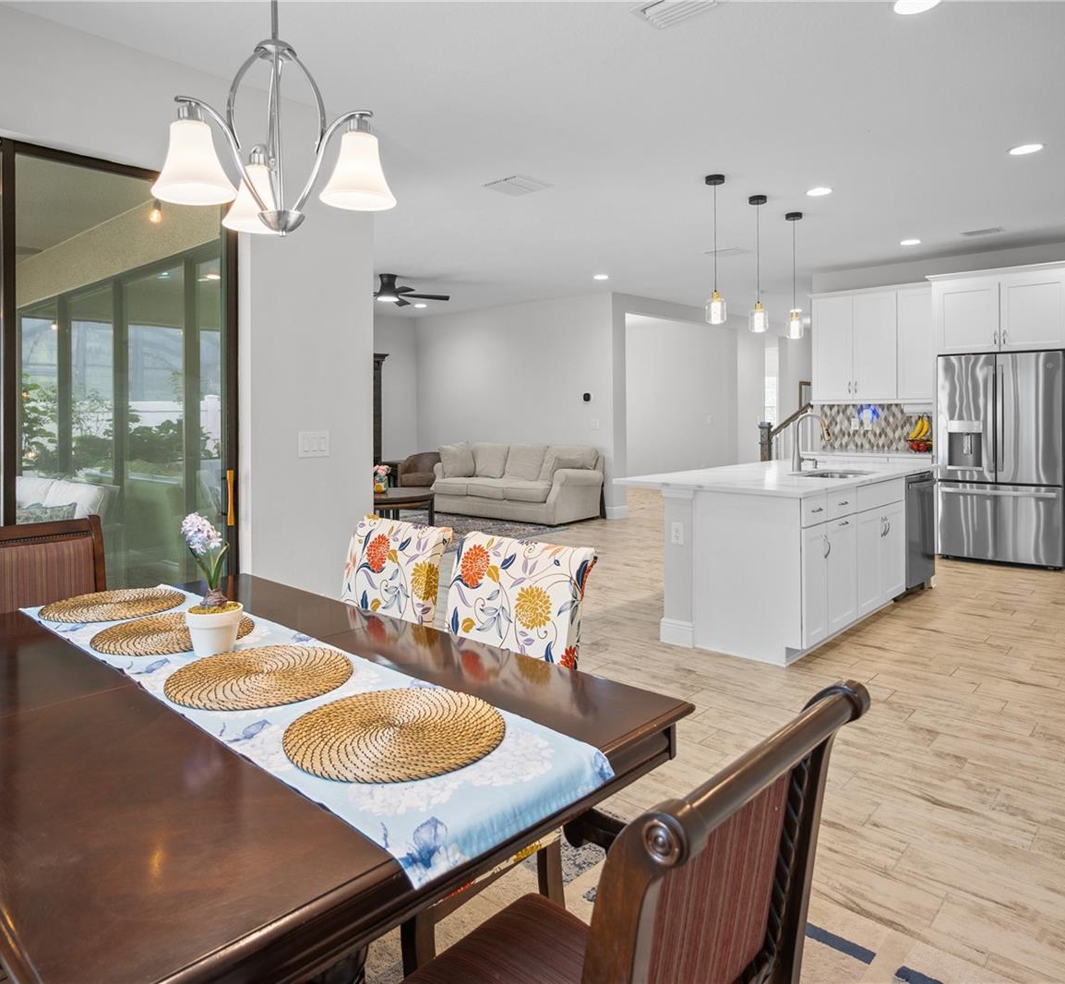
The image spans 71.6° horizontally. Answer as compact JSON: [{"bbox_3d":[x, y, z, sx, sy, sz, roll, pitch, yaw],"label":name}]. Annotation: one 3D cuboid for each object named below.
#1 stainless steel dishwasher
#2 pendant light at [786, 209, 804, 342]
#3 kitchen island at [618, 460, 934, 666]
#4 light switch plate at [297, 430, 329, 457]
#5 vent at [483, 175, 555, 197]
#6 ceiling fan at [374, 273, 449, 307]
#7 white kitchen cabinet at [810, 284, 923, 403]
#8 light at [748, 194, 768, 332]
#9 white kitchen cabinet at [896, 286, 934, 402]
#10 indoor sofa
[{"bbox_3d":[2.558,0.269,5.465,0.600,0.810,0.600,4,6,42],"label":"stainless steel dishwasher"},{"bbox_3d":[2.010,-1.654,5.658,0.135,0.960,0.135,4,6,42],"label":"pendant light"},{"bbox_3d":[1.788,0.320,5.025,1.160,0.914,2.600,4,6,42],"label":"kitchen island"},{"bbox_3d":[-1.065,-0.234,3.604,0.010,0.122,0.168,4,6,42],"label":"light switch plate"},{"bbox_3d":[-0.097,-1.983,4.779,0.330,0.030,0.320,3,5,42],"label":"vent"},{"bbox_3d":[-1.522,-2.168,7.826,1.300,0.280,1.300,3,5,42],"label":"ceiling fan"},{"bbox_3d":[3.541,-1.494,7.674,1.180,1.160,0.360,4,6,42],"label":"white kitchen cabinet"},{"bbox_3d":[1.607,-1.608,5.226,0.137,0.960,0.137,4,6,42],"label":"light"},{"bbox_3d":[3.818,-1.430,7.207,0.390,1.140,0.330,3,5,42],"label":"white kitchen cabinet"},{"bbox_3d":[-0.182,-0.146,9.625,2.200,0.900,0.980,4,6,42],"label":"indoor sofa"}]

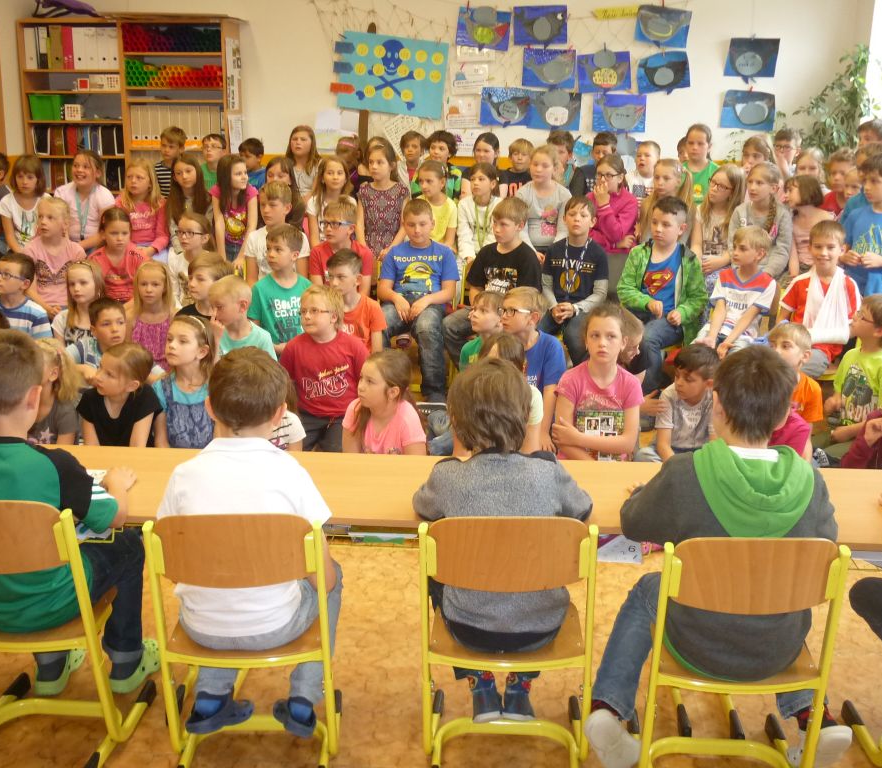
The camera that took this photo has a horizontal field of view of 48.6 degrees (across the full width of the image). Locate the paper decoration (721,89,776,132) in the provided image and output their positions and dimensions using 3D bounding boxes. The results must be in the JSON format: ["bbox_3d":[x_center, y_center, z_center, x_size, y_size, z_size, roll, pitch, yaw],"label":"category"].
[{"bbox_3d":[2.473,-2.199,7.850,0.420,0.300,0.020,5,16,3],"label":"paper decoration"}]

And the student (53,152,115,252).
[{"bbox_3d":[-2.178,-0.840,6.016,0.420,1.100,0.600,-2,17,-11],"label":"student"}]

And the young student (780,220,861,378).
[{"bbox_3d":[1.669,-0.162,4.423,0.440,1.123,0.640,5,16,13],"label":"young student"}]

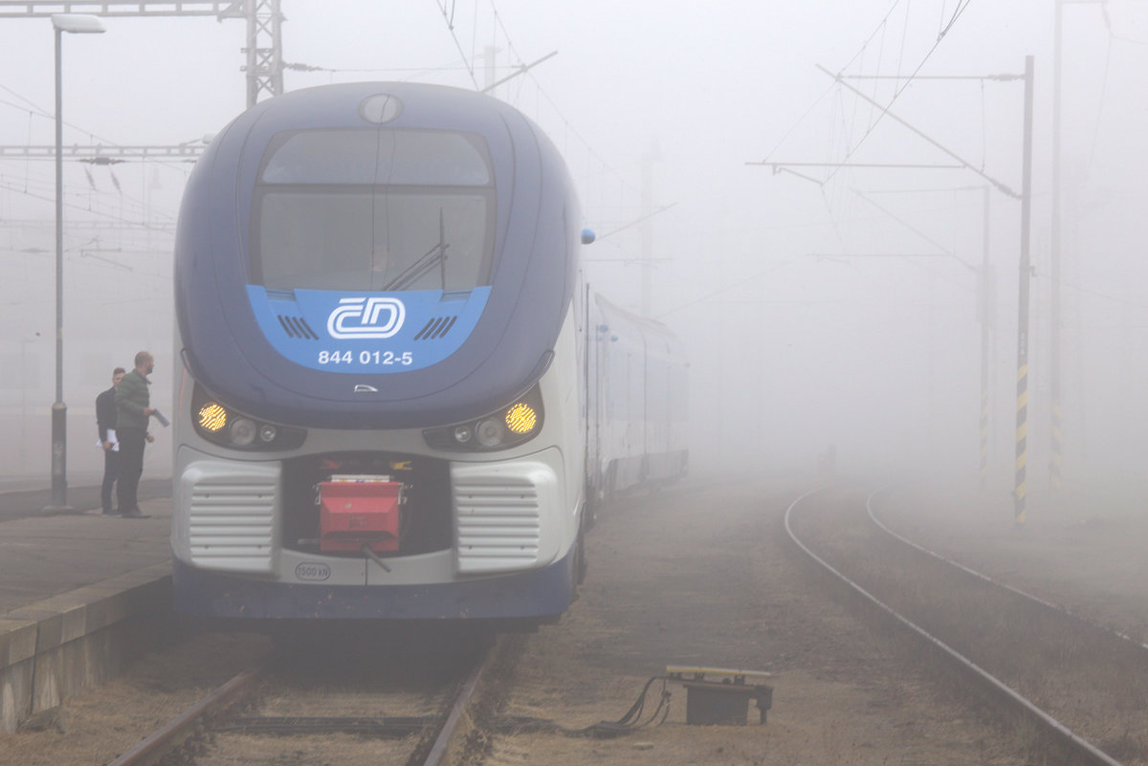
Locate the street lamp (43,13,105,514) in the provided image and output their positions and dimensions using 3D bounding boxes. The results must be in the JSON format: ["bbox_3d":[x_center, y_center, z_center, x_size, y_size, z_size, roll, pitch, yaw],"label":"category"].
[{"bbox_3d":[-5.808,-1.378,53.000,0.730,5.780,0.380,0,0,0],"label":"street lamp"}]

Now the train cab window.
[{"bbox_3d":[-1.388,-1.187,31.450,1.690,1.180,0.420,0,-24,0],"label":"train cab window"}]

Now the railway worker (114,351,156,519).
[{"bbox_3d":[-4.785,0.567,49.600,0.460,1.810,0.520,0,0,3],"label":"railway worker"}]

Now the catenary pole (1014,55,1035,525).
[{"bbox_3d":[7.466,-1.536,75.500,0.200,7.760,0.180,1,0,0],"label":"catenary pole"}]

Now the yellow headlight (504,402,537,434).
[{"bbox_3d":[-0.362,0.239,30.800,0.215,0.215,0.100,0,0,0],"label":"yellow headlight"}]

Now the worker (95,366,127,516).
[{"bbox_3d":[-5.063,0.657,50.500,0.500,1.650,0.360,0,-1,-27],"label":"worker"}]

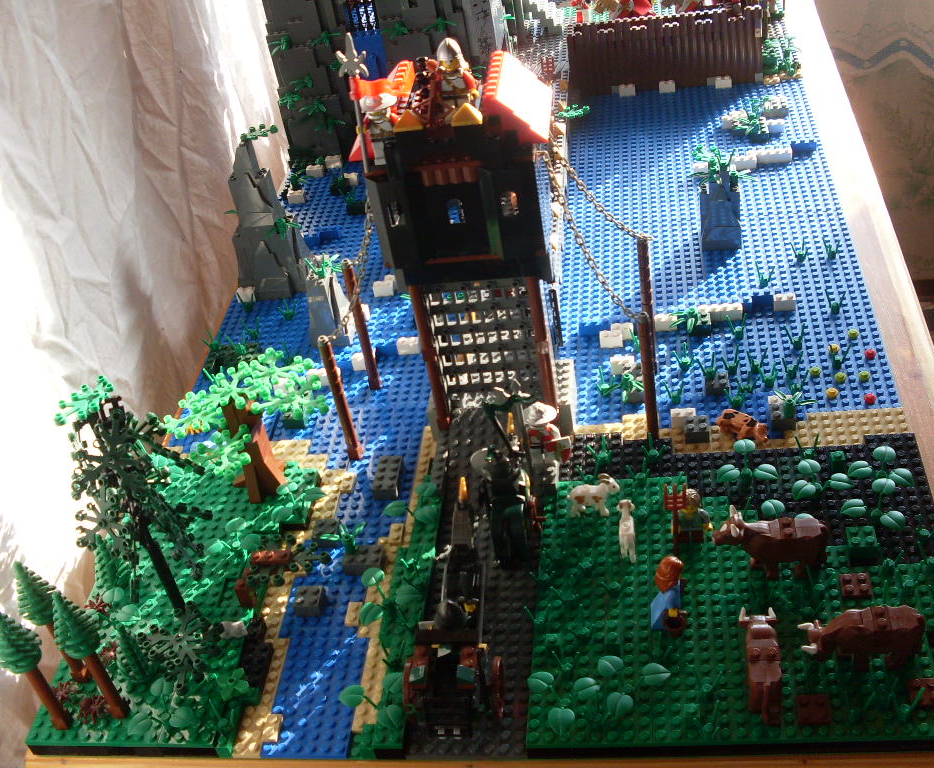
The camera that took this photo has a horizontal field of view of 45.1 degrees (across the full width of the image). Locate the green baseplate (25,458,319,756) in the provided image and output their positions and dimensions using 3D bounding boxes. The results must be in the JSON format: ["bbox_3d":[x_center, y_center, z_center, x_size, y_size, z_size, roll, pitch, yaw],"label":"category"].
[{"bbox_3d":[-0.174,0.133,0.708,0.128,0.015,0.223,-3,38,10],"label":"green baseplate"}]

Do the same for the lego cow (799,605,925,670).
[{"bbox_3d":[0.200,0.129,0.574,0.063,0.033,0.018,-3,39,10],"label":"lego cow"}]

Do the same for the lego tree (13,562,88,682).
[{"bbox_3d":[-0.233,0.135,0.631,0.024,0.098,0.024,-3,38,10],"label":"lego tree"}]

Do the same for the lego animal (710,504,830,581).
[{"bbox_3d":[0.168,0.087,0.623,0.062,0.042,0.020,-3,38,10],"label":"lego animal"}]

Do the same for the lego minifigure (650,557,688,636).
[{"bbox_3d":[0.108,0.114,0.606,0.019,0.045,0.027,-3,39,10],"label":"lego minifigure"}]

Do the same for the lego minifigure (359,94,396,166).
[{"bbox_3d":[-0.049,-0.145,0.642,0.025,0.042,0.016,-3,39,10],"label":"lego minifigure"}]

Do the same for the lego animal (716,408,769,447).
[{"bbox_3d":[0.179,0.028,0.727,0.033,0.019,0.015,21,47,35],"label":"lego animal"}]

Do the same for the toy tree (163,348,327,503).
[{"bbox_3d":[-0.137,0.031,0.739,0.110,0.084,0.100,-3,39,10],"label":"toy tree"}]

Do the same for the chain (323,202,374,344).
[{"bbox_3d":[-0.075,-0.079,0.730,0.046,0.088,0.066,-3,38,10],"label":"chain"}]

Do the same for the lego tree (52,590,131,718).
[{"bbox_3d":[-0.203,0.148,0.605,0.024,0.098,0.024,-3,38,10],"label":"lego tree"}]

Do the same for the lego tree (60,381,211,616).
[{"bbox_3d":[-0.177,0.076,0.632,0.062,0.166,0.058,-3,38,10],"label":"lego tree"}]

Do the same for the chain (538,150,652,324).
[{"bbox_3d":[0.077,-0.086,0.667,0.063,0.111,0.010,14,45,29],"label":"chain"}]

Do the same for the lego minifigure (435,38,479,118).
[{"bbox_3d":[-0.005,-0.169,0.634,0.025,0.043,0.015,-3,39,10],"label":"lego minifigure"}]

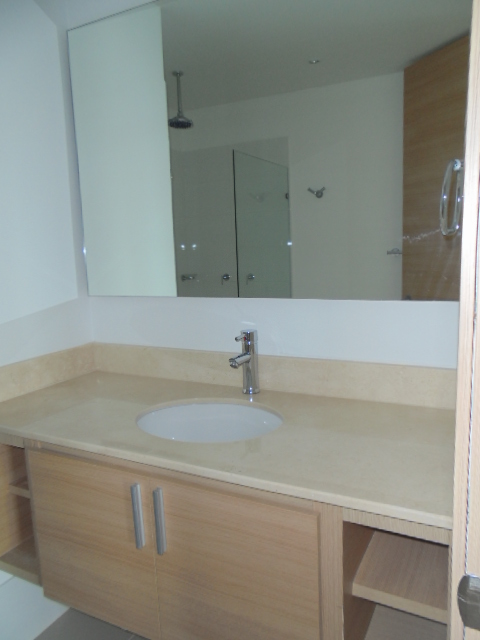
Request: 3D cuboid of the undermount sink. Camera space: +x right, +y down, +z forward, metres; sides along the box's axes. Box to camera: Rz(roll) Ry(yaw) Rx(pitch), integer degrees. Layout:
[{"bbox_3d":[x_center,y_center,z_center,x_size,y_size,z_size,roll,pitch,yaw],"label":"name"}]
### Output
[{"bbox_3d":[-0.073,0.329,1.226,0.405,0.160,0.335,2,9,26],"label":"undermount sink"}]

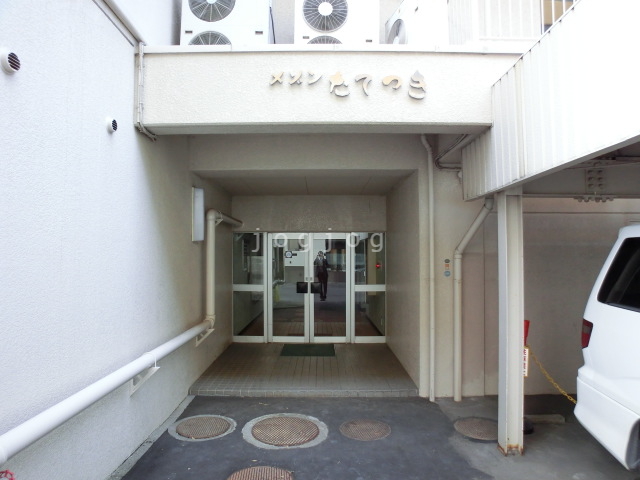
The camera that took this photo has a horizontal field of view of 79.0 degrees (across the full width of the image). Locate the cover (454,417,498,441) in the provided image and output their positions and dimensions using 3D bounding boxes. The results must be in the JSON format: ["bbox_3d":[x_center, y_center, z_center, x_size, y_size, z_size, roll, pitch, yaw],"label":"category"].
[{"bbox_3d":[1.570,1.831,3.743,0.500,0.030,0.500,0,-2,0],"label":"cover"}]

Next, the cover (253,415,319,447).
[{"bbox_3d":[-0.323,1.830,3.693,0.635,0.030,0.635,0,-2,0],"label":"cover"}]

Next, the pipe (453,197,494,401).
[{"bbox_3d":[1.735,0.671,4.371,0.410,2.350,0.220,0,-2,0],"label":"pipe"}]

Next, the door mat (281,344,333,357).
[{"bbox_3d":[-0.187,1.827,6.465,0.870,0.015,0.760,0,-2,0],"label":"door mat"}]

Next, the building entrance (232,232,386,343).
[{"bbox_3d":[-0.185,0.849,6.870,2.730,1.960,0.120,0,-2,0],"label":"building entrance"}]

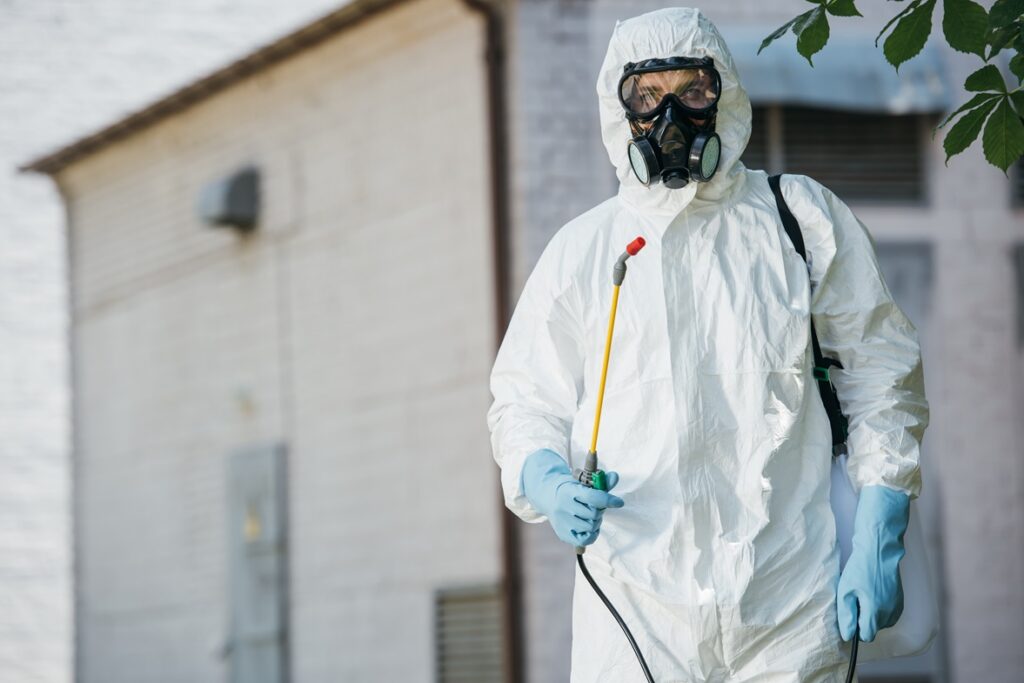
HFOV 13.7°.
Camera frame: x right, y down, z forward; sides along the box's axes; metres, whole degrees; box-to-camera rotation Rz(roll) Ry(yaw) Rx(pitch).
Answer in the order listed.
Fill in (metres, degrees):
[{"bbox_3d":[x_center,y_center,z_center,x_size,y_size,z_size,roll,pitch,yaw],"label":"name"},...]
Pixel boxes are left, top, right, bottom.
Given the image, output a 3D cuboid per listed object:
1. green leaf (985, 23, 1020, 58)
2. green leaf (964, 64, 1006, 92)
[{"bbox_3d":[0.749,-0.458,6.500,0.018,0.072,0.040,33,-14,50],"label":"green leaf"},{"bbox_3d":[0.721,-0.399,6.500,0.068,0.053,0.018,35,-2,42],"label":"green leaf"}]

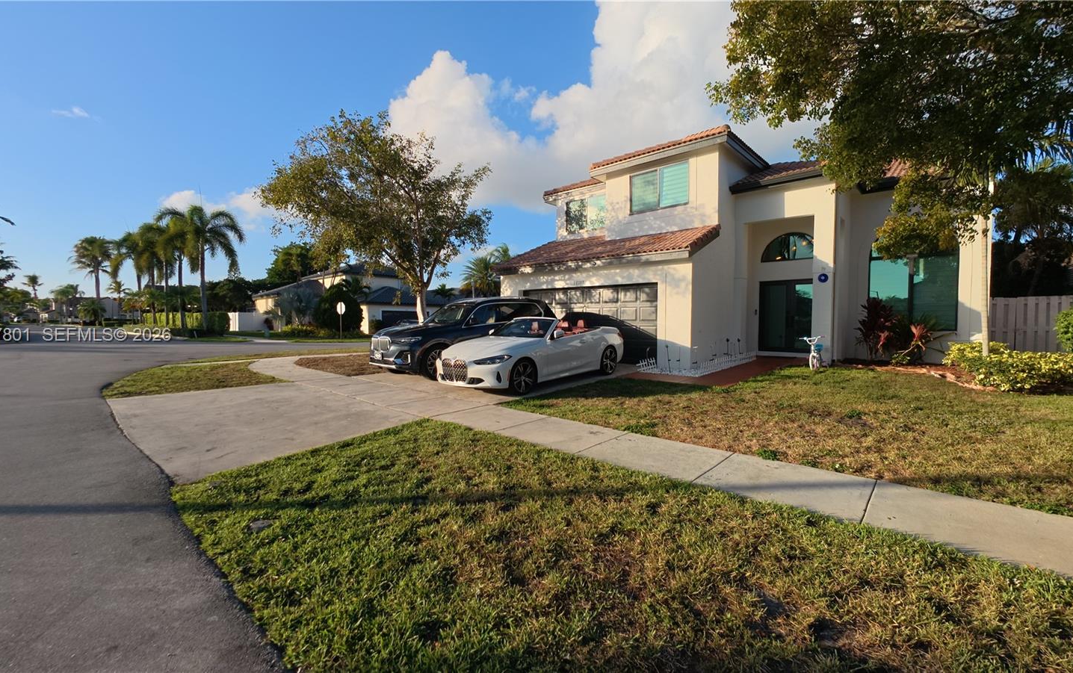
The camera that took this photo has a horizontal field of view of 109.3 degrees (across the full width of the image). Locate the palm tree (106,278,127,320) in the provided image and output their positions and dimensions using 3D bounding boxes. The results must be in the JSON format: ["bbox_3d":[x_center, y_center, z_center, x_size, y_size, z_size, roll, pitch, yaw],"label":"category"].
[{"bbox_3d":[-62.877,-4.942,56.900,2.900,7.729,2.900,2,3,42],"label":"palm tree"}]

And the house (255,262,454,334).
[{"bbox_3d":[-19.500,-4.015,40.485,17.000,7.600,13.500,2,3,37],"label":"house"}]

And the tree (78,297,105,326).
[{"bbox_3d":[-60.814,-3.162,51.956,2.800,4.135,2.800,2,3,40],"label":"tree"}]

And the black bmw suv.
[{"bbox_3d":[-1.830,-0.020,10.410,2.020,1.820,5.150,2,4,43],"label":"black bmw suv"}]

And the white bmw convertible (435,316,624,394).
[{"bbox_3d":[0.126,0.262,8.480,1.880,1.390,4.770,2,4,42],"label":"white bmw convertible"}]

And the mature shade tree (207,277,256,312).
[{"bbox_3d":[-42.464,-4.532,52.910,5.600,7.572,5.600,-1,3,-39],"label":"mature shade tree"}]

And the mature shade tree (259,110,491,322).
[{"bbox_3d":[-4.971,-3.076,11.607,6.600,7.791,6.300,-1,2,-23],"label":"mature shade tree"}]

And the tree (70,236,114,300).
[{"bbox_3d":[-75.706,-9.105,64.722,5.400,16.082,5.400,0,2,0],"label":"tree"}]

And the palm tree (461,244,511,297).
[{"bbox_3d":[-5.619,-5.182,41.845,5.700,9.837,5.700,0,2,0],"label":"palm tree"}]

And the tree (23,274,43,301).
[{"bbox_3d":[-148.179,-10.511,111.701,4.000,15.812,4.000,0,2,0],"label":"tree"}]

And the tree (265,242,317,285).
[{"bbox_3d":[-31.848,-6.517,49.803,7.200,11.750,7.200,0,2,0],"label":"tree"}]

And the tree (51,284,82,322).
[{"bbox_3d":[-95.069,-6.614,77.000,4.200,7.800,4.200,2,2,39],"label":"tree"}]

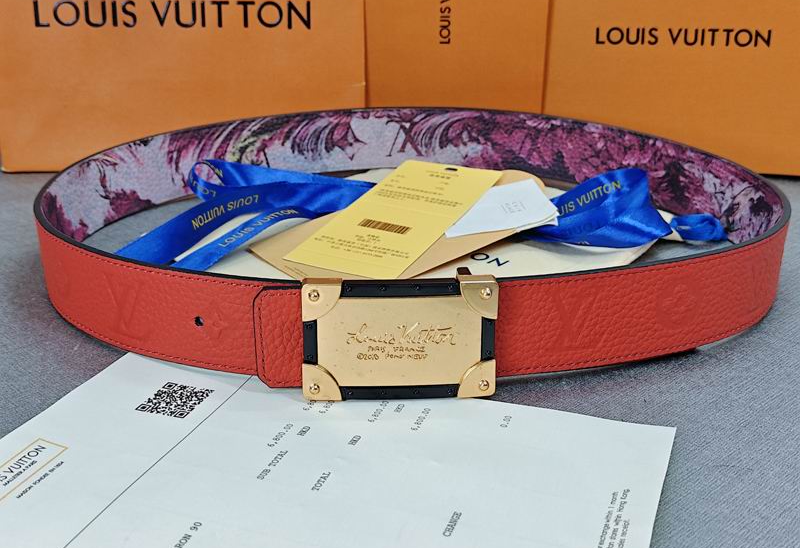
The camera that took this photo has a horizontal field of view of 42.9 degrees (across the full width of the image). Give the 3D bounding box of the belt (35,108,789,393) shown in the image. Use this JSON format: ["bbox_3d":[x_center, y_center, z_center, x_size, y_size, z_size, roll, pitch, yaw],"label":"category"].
[{"bbox_3d":[0.004,-0.032,0.493,0.338,0.043,0.309,0,21,0],"label":"belt"}]

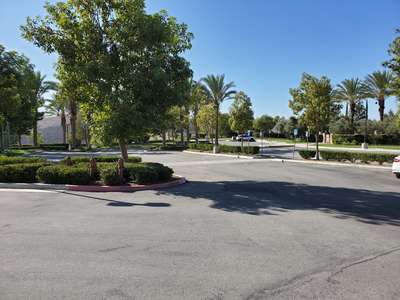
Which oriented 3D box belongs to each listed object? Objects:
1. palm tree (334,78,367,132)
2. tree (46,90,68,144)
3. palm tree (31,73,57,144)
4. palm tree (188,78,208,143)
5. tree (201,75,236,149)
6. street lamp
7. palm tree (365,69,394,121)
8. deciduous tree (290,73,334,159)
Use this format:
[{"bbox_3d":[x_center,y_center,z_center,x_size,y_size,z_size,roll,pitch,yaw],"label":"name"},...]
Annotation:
[{"bbox_3d":[26.138,-6.578,52.000,5.700,11.600,5.700,0,3,0],"label":"palm tree"},{"bbox_3d":[-23.853,-5.475,51.000,5.100,9.250,5.100,0,3,0],"label":"tree"},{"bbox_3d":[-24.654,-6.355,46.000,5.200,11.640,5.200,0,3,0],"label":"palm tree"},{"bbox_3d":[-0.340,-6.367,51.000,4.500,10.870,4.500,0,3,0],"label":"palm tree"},{"bbox_3d":[2.402,-4.933,39.000,4.800,9.740,4.800,0,3,0],"label":"tree"},{"bbox_3d":[20.421,-3.264,37.000,0.750,6.280,0.750,0,3,0],"label":"street lamp"},{"bbox_3d":[28.842,-6.631,48.000,5.700,12.140,5.700,0,3,0],"label":"palm tree"},{"bbox_3d":[8.093,-2.490,22.000,3.250,6.370,3.250,0,3,0],"label":"deciduous tree"}]

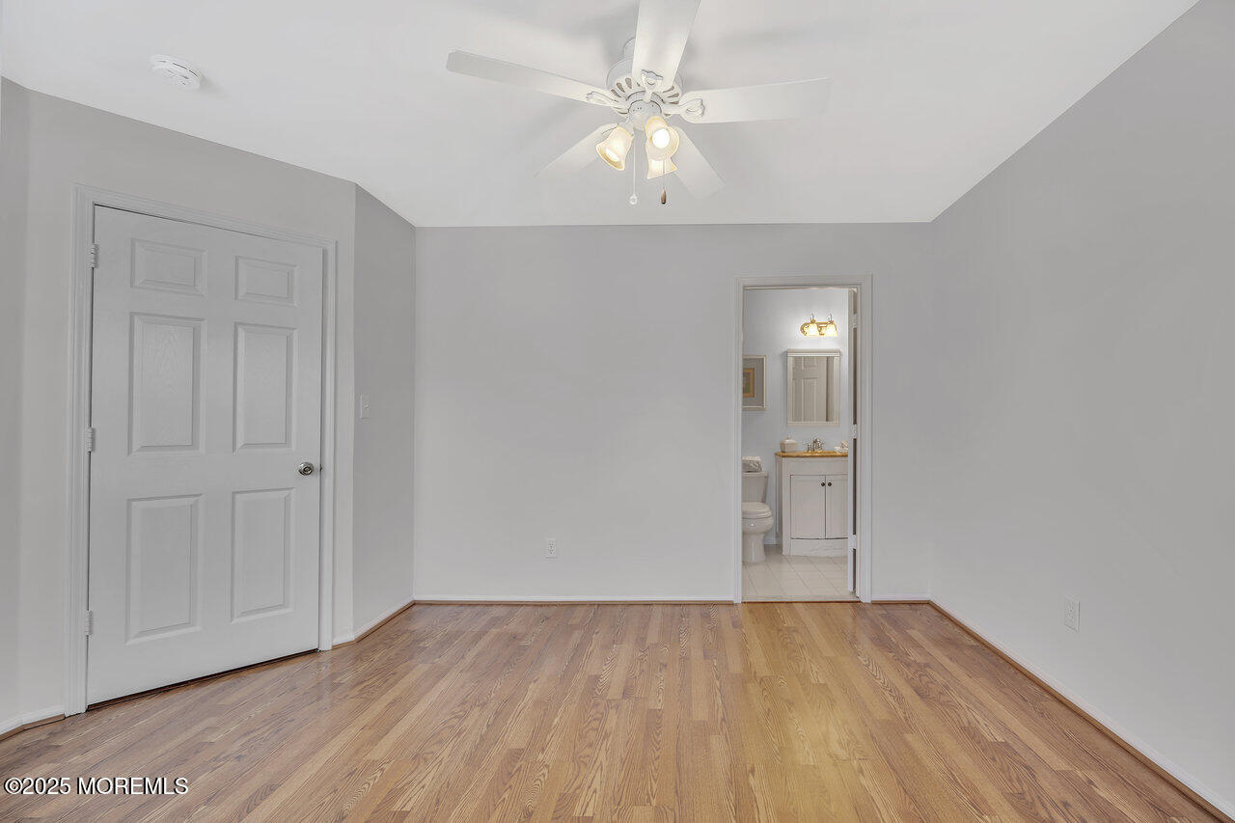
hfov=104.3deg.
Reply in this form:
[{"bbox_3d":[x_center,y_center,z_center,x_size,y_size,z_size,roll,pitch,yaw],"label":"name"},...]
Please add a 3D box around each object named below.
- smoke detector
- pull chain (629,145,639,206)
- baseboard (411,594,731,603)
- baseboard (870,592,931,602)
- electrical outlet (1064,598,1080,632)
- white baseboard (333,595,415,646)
[{"bbox_3d":[-1.583,-1.211,1.722,0.138,0.040,0.138,0,-1,0],"label":"smoke detector"},{"bbox_3d":[0.059,-0.831,1.663,0.022,0.225,0.022,0,-1,0],"label":"pull chain"},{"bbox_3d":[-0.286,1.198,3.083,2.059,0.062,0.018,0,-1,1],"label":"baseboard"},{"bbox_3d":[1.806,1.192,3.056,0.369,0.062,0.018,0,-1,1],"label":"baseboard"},{"bbox_3d":[1.846,0.825,1.955,0.008,0.115,0.070,0,-1,8],"label":"electrical outlet"},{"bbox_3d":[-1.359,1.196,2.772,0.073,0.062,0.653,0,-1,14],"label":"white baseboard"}]

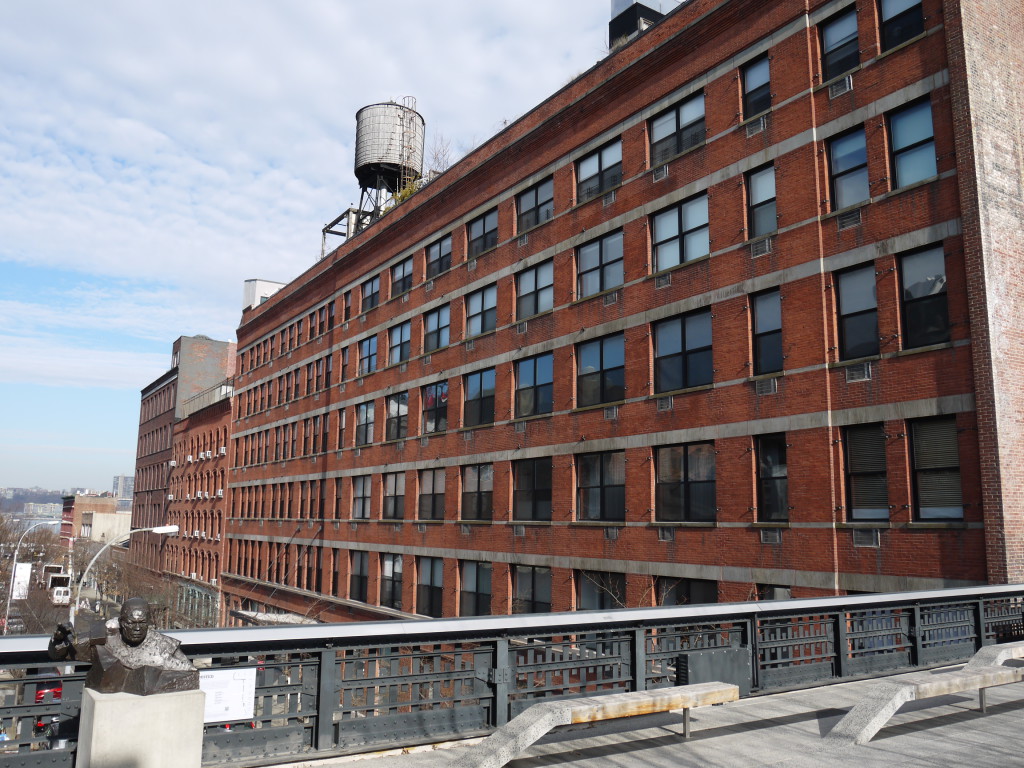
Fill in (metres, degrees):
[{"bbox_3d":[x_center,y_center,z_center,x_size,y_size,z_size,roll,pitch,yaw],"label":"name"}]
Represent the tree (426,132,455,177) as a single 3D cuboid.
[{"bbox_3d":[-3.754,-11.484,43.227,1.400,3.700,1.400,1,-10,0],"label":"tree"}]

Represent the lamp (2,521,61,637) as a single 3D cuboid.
[{"bbox_3d":[-34.329,14.677,58.942,2.800,9.700,0.400,7,-12,-32],"label":"lamp"}]

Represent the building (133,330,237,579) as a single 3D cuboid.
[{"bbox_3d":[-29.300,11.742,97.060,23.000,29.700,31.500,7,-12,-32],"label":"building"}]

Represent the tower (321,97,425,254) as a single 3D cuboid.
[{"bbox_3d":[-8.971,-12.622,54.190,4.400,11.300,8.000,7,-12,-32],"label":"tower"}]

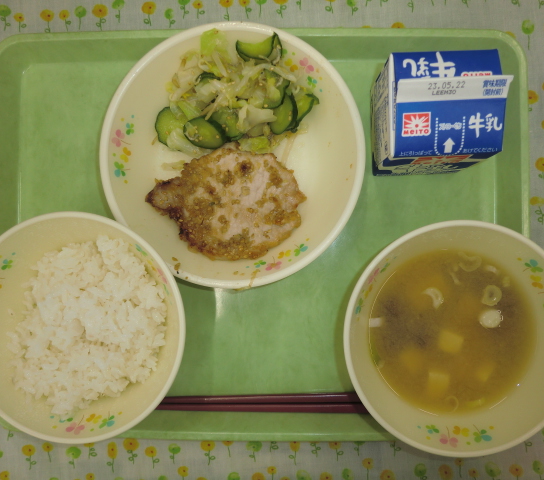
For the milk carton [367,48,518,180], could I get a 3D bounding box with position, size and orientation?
[{"bbox_3d":[0.094,-0.073,0.282,0.058,0.084,0.058,-2,89,2],"label":"milk carton"}]

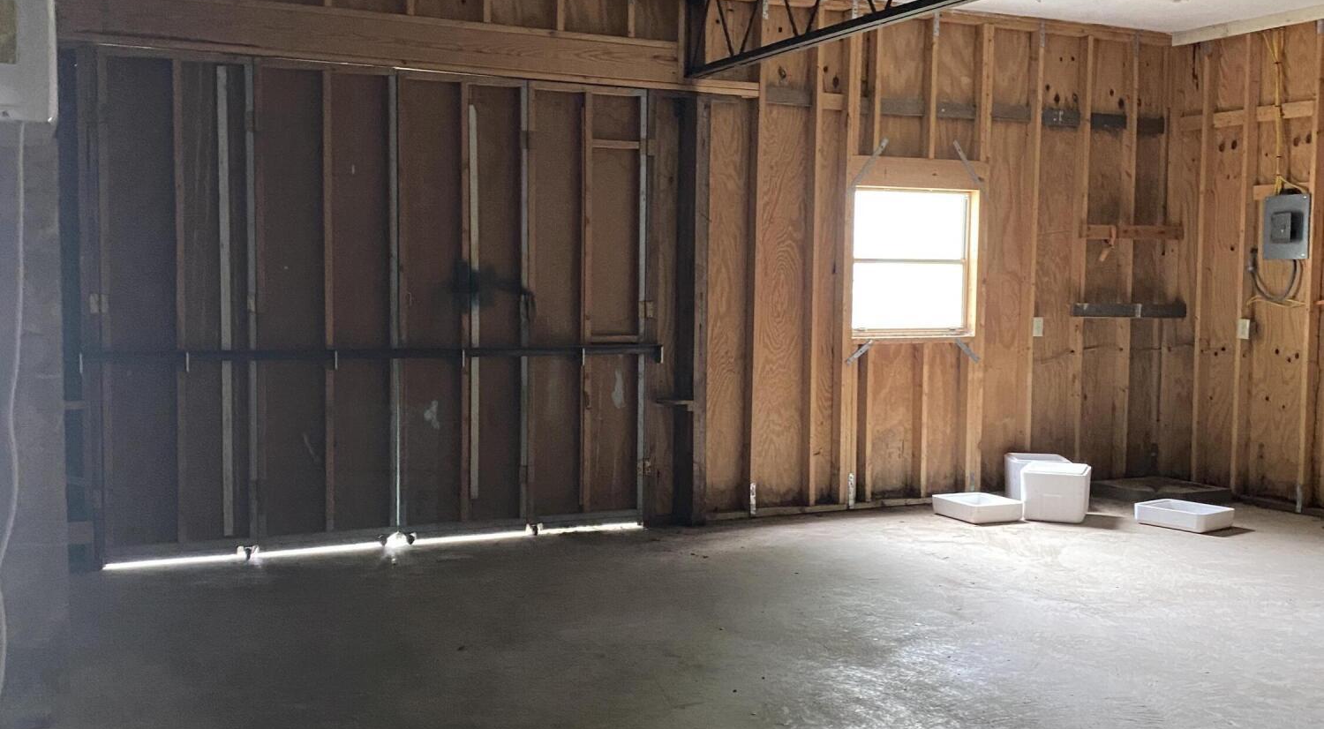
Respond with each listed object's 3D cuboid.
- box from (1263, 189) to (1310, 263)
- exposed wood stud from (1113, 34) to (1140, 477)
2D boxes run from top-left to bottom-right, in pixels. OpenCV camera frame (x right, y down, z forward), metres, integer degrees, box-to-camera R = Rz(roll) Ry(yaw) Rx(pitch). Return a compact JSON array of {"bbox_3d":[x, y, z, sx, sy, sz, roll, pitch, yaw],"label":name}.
[{"bbox_3d":[3.872,-0.846,8.162,0.101,0.397,0.327,-1,4,-26],"label":"box"},{"bbox_3d":[3.133,-0.689,8.965,0.038,2.940,0.089,-2,4,-27],"label":"exposed wood stud"}]

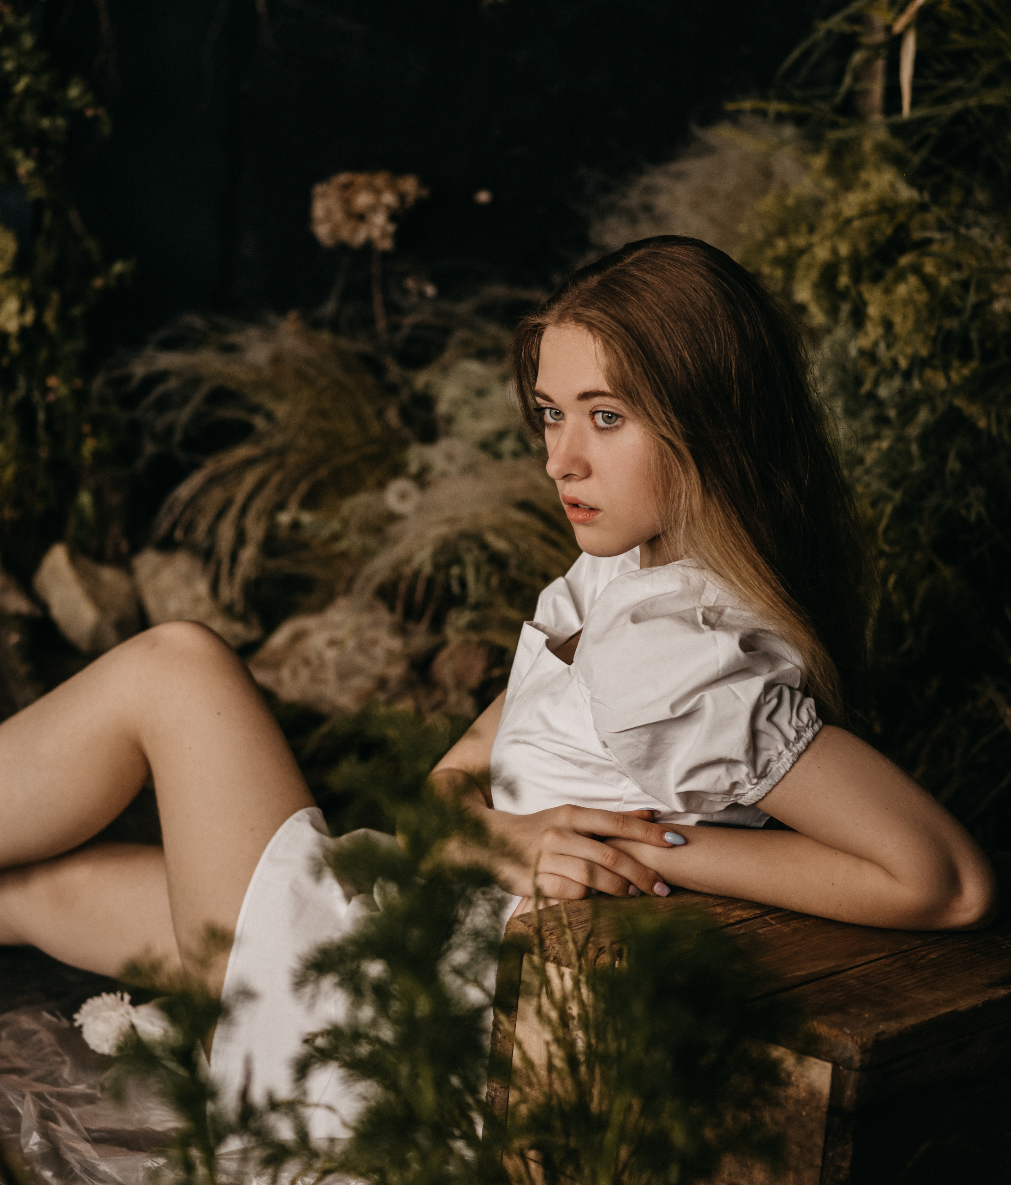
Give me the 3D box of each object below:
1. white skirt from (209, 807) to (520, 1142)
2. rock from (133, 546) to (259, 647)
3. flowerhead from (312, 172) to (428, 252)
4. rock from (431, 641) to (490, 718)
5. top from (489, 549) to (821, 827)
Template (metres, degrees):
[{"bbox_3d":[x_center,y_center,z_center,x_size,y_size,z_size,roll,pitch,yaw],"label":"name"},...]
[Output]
[{"bbox_3d":[-0.098,0.322,2.930,0.330,0.260,0.340,6,13,3],"label":"white skirt"},{"bbox_3d":[-0.363,0.009,4.200,0.150,0.115,0.120,6,13,0],"label":"rock"},{"bbox_3d":[-0.171,-0.479,4.500,0.145,0.100,0.135,6,13,0],"label":"flowerhead"},{"bbox_3d":[-0.052,0.098,4.100,0.070,0.085,0.070,6,13,0],"label":"rock"},{"bbox_3d":[0.114,0.081,2.780,0.230,0.240,0.350,4,21,-23],"label":"top"}]

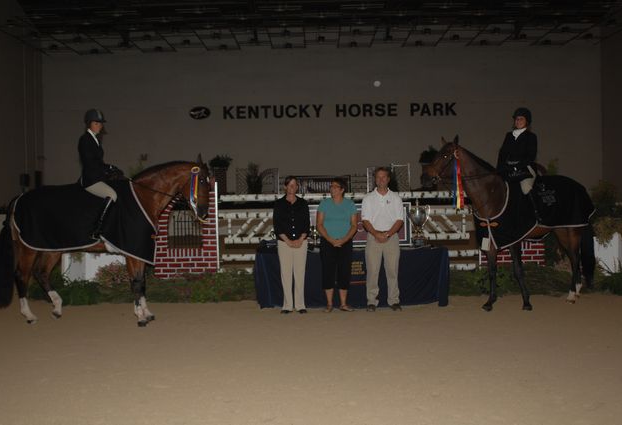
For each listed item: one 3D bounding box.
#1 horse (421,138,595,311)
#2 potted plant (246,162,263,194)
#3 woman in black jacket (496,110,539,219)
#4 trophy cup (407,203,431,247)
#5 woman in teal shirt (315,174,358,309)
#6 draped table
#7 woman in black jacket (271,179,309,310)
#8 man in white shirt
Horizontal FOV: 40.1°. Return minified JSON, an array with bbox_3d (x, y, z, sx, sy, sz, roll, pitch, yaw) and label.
[{"bbox_3d":[2.587,0.151,10.733,2.420,2.100,0.700,-2,3,-34],"label":"horse"},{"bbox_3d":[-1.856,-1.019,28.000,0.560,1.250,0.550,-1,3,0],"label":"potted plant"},{"bbox_3d":[2.581,-0.600,10.650,0.580,1.410,0.620,1,3,40],"label":"woman in black jacket"},{"bbox_3d":[1.434,0.154,11.314,0.310,0.600,0.220,-1,3,-1],"label":"trophy cup"},{"bbox_3d":[0.308,0.399,10.603,0.500,1.670,0.340,-1,3,3],"label":"woman in teal shirt"},{"bbox_3d":[0.530,0.832,11.334,2.470,0.735,0.760,-1,3,-1],"label":"draped table"},{"bbox_3d":[-0.264,0.399,10.532,0.460,1.690,0.320,-1,3,-1],"label":"woman in black jacket"},{"bbox_3d":[0.891,0.336,10.630,0.530,1.780,0.340,-1,3,2],"label":"man in white shirt"}]

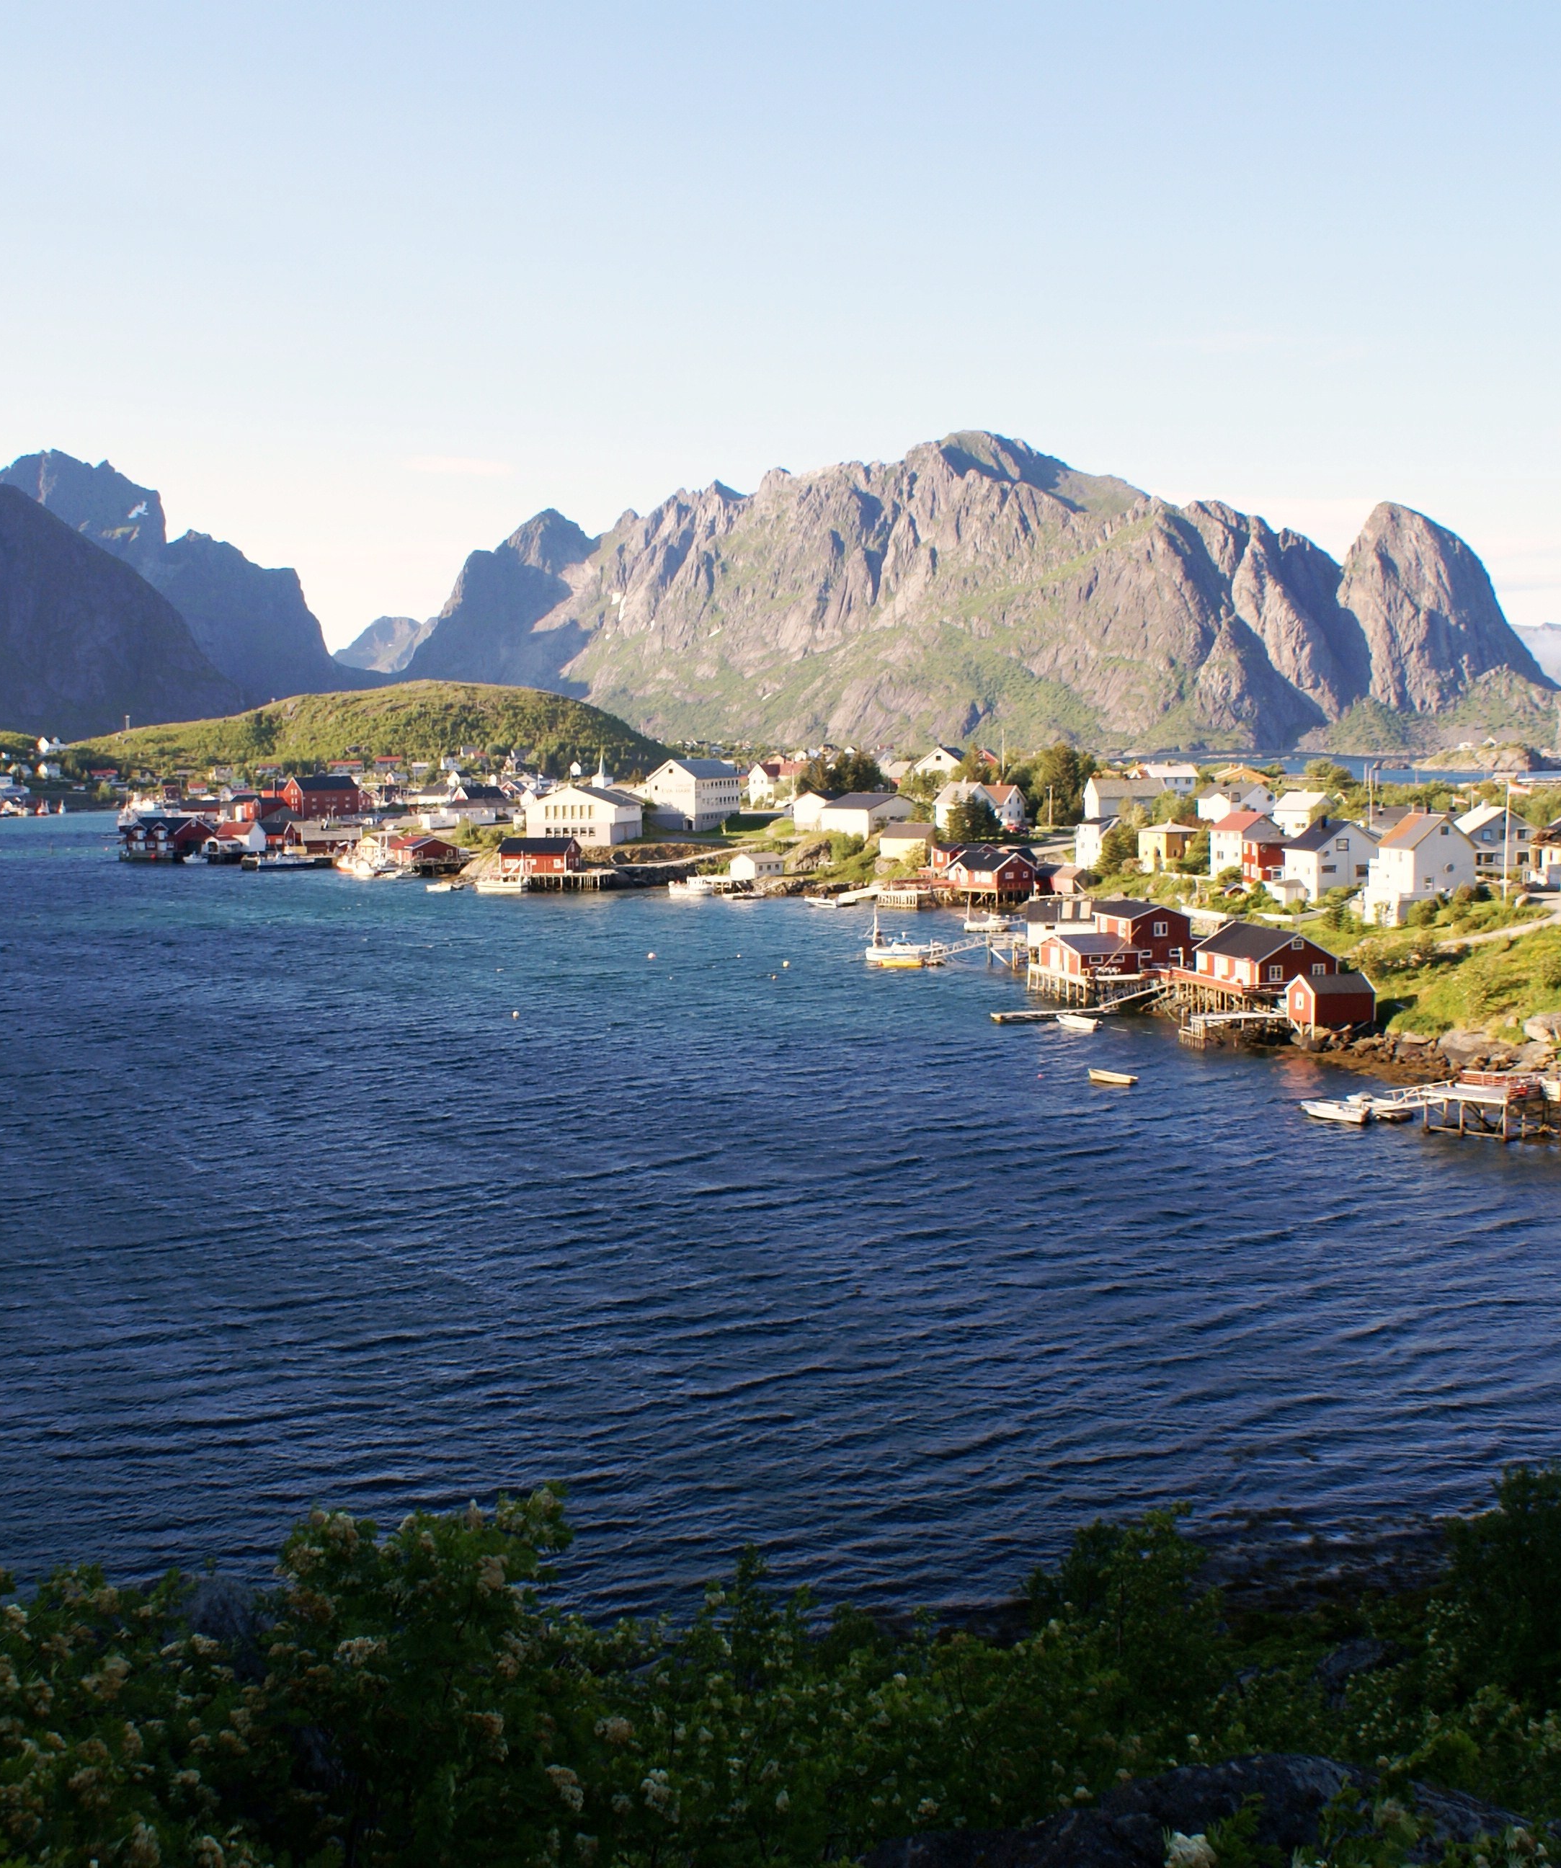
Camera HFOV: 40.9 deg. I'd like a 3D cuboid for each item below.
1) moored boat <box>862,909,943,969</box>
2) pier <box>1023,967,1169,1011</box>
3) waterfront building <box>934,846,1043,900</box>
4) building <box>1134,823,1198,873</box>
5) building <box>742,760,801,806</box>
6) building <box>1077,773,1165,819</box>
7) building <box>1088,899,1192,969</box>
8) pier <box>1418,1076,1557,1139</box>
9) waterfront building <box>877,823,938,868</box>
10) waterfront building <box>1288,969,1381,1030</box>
[{"bbox_3d":[15.051,0.063,261.585,8.000,6.700,2.600,-1,5,0],"label":"moored boat"},{"bbox_3d":[32.120,4.630,212.870,8.800,2.800,14.200,-2,6,-15],"label":"pier"},{"bbox_3d":[34.458,-9.994,340.385,9.090,6.330,11.040,-5,7,-40],"label":"waterfront building"},{"bbox_3d":[49.010,-10.950,266.130,5.400,6.140,6.300,-3,6,-25],"label":"building"},{"bbox_3d":[-1.630,-34.940,490.820,11.500,9.350,8.500,2,6,25],"label":"building"},{"bbox_3d":[70.293,-27.076,426.001,14.480,8.560,8.560,-2,5,-11],"label":"building"},{"bbox_3d":[31.220,0.040,180.740,5.700,5.290,8.100,-2,5,-16],"label":"building"},{"bbox_3d":[46.460,11.320,137.980,5.600,3.300,5.800,-5,7,-42],"label":"pier"},{"bbox_3d":[21.220,-15.100,342.770,7.800,6.000,7.000,1,6,17],"label":"waterfront building"},{"bbox_3d":[48.784,5.766,185.142,6.490,4.090,4.440,-2,5,-17],"label":"waterfront building"}]

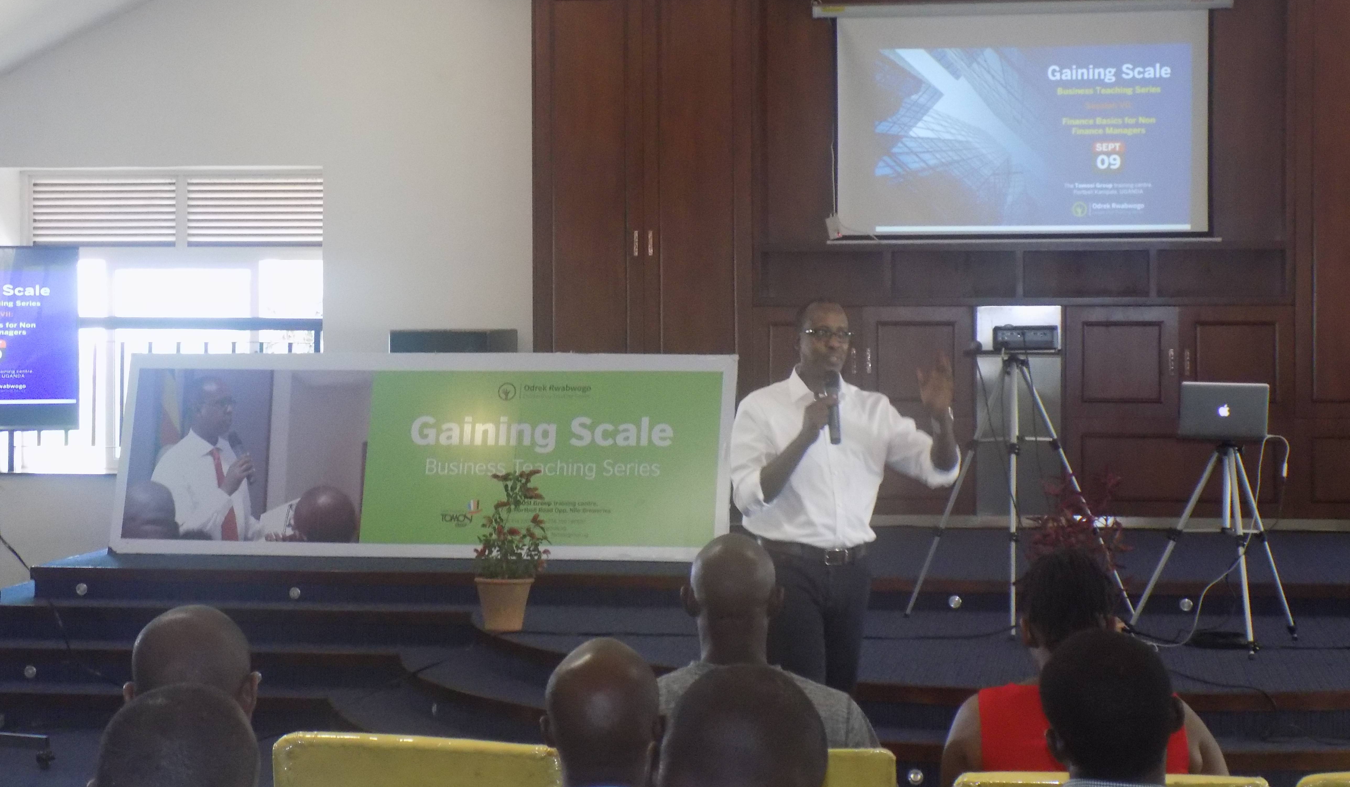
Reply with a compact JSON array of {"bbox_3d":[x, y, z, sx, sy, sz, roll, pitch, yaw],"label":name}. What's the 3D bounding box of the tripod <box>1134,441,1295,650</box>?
[{"bbox_3d":[2.100,0.583,9.720,0.700,0.790,0.640,0,1,0],"label":"tripod"}]

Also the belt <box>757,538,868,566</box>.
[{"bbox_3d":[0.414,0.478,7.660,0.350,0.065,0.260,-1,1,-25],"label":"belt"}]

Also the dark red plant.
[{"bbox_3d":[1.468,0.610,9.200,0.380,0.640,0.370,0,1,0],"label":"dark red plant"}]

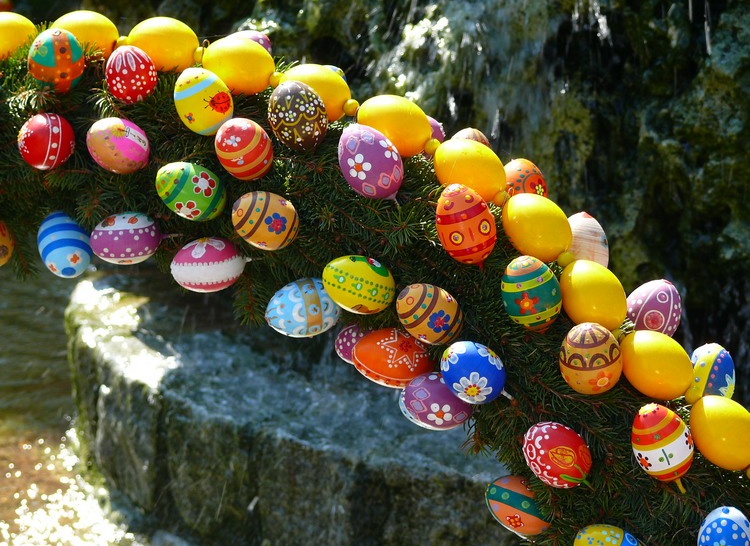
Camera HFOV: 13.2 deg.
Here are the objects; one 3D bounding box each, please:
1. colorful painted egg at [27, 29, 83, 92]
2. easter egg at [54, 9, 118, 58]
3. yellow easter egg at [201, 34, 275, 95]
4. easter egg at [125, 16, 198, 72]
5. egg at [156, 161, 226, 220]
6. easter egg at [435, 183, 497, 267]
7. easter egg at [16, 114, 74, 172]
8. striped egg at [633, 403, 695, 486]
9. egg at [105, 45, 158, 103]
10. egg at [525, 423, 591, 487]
[{"bbox_3d":[-0.253,-0.168,2.580,0.044,0.057,0.044,5,28,0],"label":"colorful painted egg"},{"bbox_3d":[-0.236,-0.192,2.650,0.059,0.044,0.044,10,0,18],"label":"easter egg"},{"bbox_3d":[-0.106,-0.162,2.540,0.060,0.044,0.044,15,0,26],"label":"yellow easter egg"},{"bbox_3d":[-0.171,-0.184,2.610,0.061,0.045,0.045,11,0,20],"label":"easter egg"},{"bbox_3d":[-0.144,-0.064,2.550,0.058,0.044,0.044,25,0,-15],"label":"egg"},{"bbox_3d":[0.068,-0.037,2.420,0.043,0.060,0.043,-14,14,0],"label":"easter egg"},{"bbox_3d":[-0.258,-0.103,2.550,0.044,0.044,0.059,0,-21,8],"label":"easter egg"},{"bbox_3d":[0.210,0.124,2.380,0.044,0.060,0.044,-18,24,0],"label":"striped egg"},{"bbox_3d":[-0.192,-0.157,2.560,0.041,0.051,0.041,-15,37,0],"label":"egg"},{"bbox_3d":[0.129,0.129,2.290,0.054,0.042,0.042,38,0,-22],"label":"egg"}]

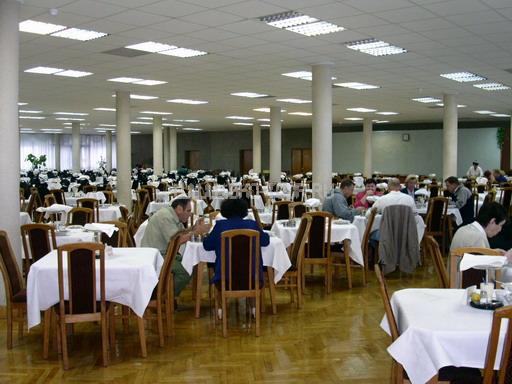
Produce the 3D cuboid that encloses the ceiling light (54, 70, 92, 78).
[{"bbox_3d":[-3.362,-2.172,10.353,0.590,0.070,0.590,3,5,40],"label":"ceiling light"}]

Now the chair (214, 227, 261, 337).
[{"bbox_3d":[-0.145,0.799,5.206,0.450,0.990,0.520,0,3,-7],"label":"chair"}]

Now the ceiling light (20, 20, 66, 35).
[{"bbox_3d":[-2.960,-2.255,7.614,0.660,0.080,0.660,3,4,40],"label":"ceiling light"}]

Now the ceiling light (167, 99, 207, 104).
[{"bbox_3d":[-1.925,-2.563,15.913,0.580,0.070,1.170,3,5,40],"label":"ceiling light"}]

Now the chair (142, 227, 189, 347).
[{"bbox_3d":[-0.926,0.824,4.918,0.540,0.980,0.450,0,4,4],"label":"chair"}]

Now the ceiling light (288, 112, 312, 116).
[{"bbox_3d":[1.666,-2.784,20.140,0.600,0.070,1.200,3,5,40],"label":"ceiling light"}]

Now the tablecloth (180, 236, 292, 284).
[{"bbox_3d":[-0.240,0.744,6.525,1.150,0.420,1.120,-1,3,-9],"label":"tablecloth"}]

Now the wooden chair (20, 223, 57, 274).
[{"bbox_3d":[-2.234,0.818,6.118,0.420,1.010,0.510,0,3,7],"label":"wooden chair"}]

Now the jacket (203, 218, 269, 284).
[{"bbox_3d":[-0.193,0.567,5.309,0.600,0.650,0.420,0,3,-7],"label":"jacket"}]

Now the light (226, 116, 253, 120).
[{"bbox_3d":[-0.652,-2.935,22.199,0.570,0.070,1.150,3,4,41],"label":"light"}]

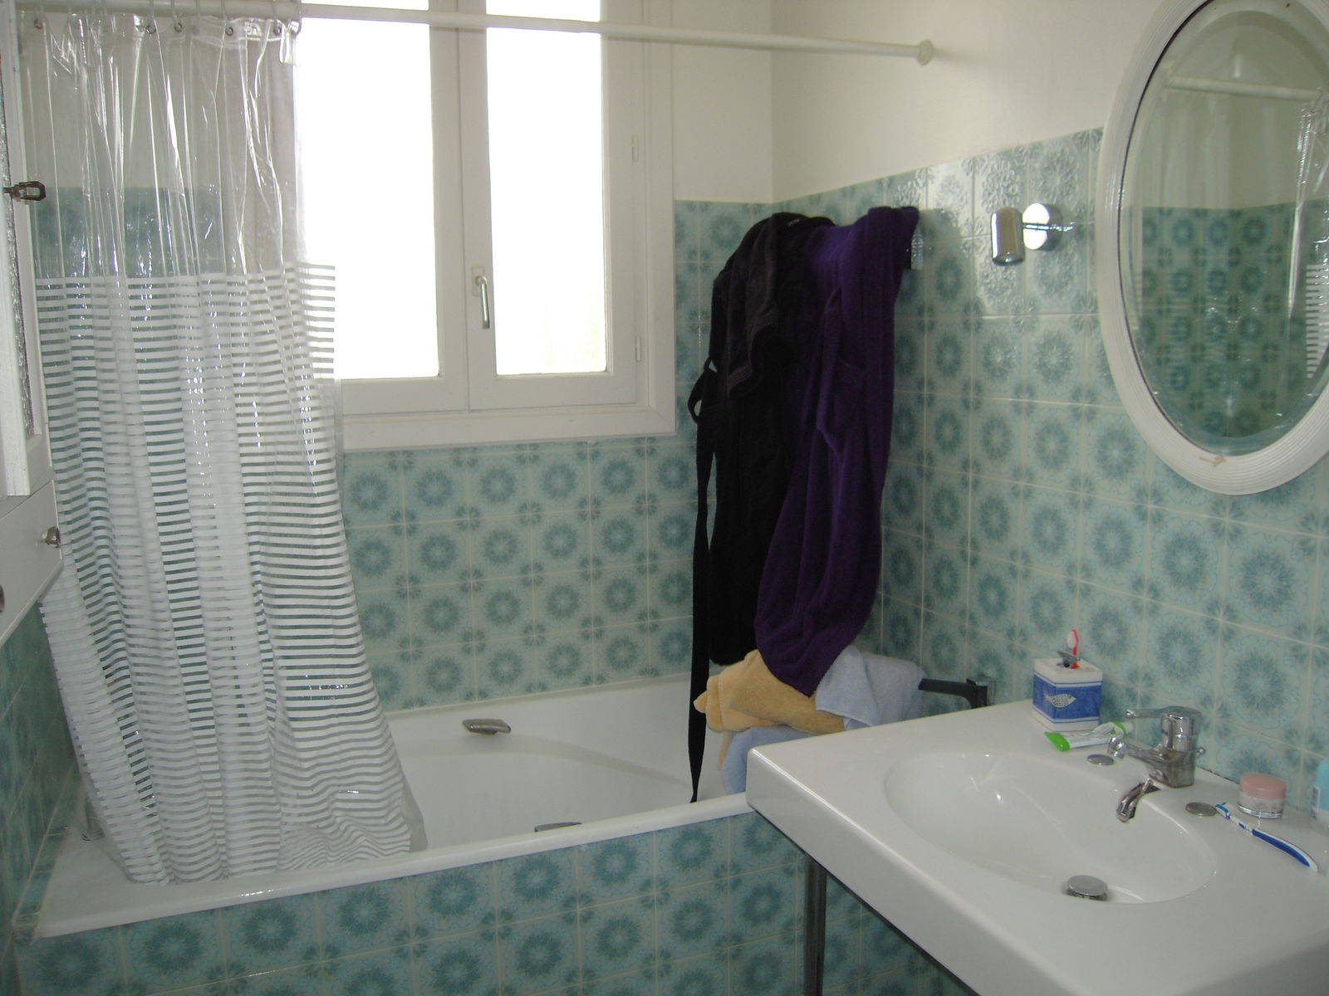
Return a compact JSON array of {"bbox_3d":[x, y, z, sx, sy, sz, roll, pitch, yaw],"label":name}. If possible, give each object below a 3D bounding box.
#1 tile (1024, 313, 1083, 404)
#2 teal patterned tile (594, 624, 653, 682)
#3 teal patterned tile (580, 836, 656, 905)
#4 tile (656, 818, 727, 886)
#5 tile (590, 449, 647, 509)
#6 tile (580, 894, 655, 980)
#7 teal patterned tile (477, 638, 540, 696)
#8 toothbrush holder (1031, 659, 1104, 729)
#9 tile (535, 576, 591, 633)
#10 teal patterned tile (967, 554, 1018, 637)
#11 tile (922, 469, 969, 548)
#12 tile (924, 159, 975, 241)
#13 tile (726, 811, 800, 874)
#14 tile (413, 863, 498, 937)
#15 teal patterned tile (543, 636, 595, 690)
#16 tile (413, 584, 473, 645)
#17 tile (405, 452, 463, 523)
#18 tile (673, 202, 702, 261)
[{"bbox_3d":[0.687,-0.242,1.887,0.010,0.150,0.150,-4,9,-21],"label":"tile"},{"bbox_3d":[-0.111,0.401,2.770,0.149,0.148,0.010,-4,9,-21],"label":"teal patterned tile"},{"bbox_3d":[-0.089,0.682,1.975,0.148,0.123,0.010,-4,9,-21],"label":"teal patterned tile"},{"bbox_3d":[0.050,0.674,2.062,0.150,0.140,0.010,-4,9,-21],"label":"tile"},{"bbox_3d":[-0.118,-0.052,2.688,0.150,0.150,0.010,-4,9,-21],"label":"tile"},{"bbox_3d":[-0.087,0.816,1.996,0.150,0.150,0.010,-4,9,-21],"label":"tile"},{"bbox_3d":[-0.392,0.422,2.662,0.149,0.148,0.010,-4,9,-21],"label":"teal patterned tile"},{"bbox_3d":[0.680,0.334,1.823,0.082,0.099,0.080,-2,8,-8],"label":"toothbrush holder"},{"bbox_3d":[-0.249,0.258,2.651,0.150,0.150,0.010,-4,9,-21],"label":"tile"},{"bbox_3d":[0.641,0.187,2.091,0.010,0.150,0.150,-4,9,-21],"label":"teal patterned tile"},{"bbox_3d":[0.574,0.019,2.176,0.010,0.150,0.150,-4,9,-21],"label":"tile"},{"bbox_3d":[0.558,-0.573,2.087,0.010,0.150,0.150,-4,9,-21],"label":"tile"},{"bbox_3d":[0.190,0.666,2.082,0.148,0.123,0.010,-4,9,-21],"label":"tile"},{"bbox_3d":[-0.369,0.694,1.863,0.150,0.140,0.010,-4,9,-21],"label":"tile"},{"bbox_3d":[-0.249,0.409,2.700,0.150,0.150,0.010,-4,9,-21],"label":"teal patterned tile"},{"bbox_3d":[-0.527,0.278,2.544,0.150,0.150,0.010,-4,9,-21],"label":"tile"},{"bbox_3d":[-0.541,-0.021,2.541,0.149,0.151,0.010,-4,9,-21],"label":"tile"},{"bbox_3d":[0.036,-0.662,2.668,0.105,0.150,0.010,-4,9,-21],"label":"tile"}]

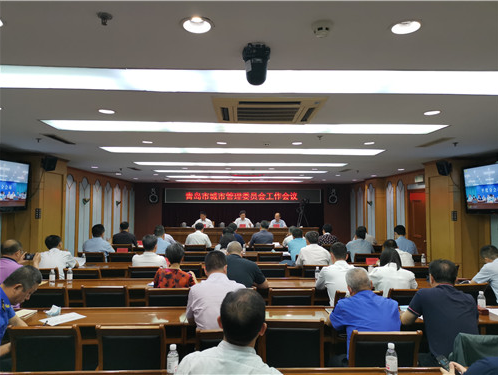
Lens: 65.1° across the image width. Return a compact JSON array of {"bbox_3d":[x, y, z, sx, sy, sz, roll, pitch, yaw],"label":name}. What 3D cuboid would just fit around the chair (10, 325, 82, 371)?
[{"bbox_3d":[-1.386,1.394,2.863,0.490,0.880,0.540,0,-3,-2],"label":"chair"}]

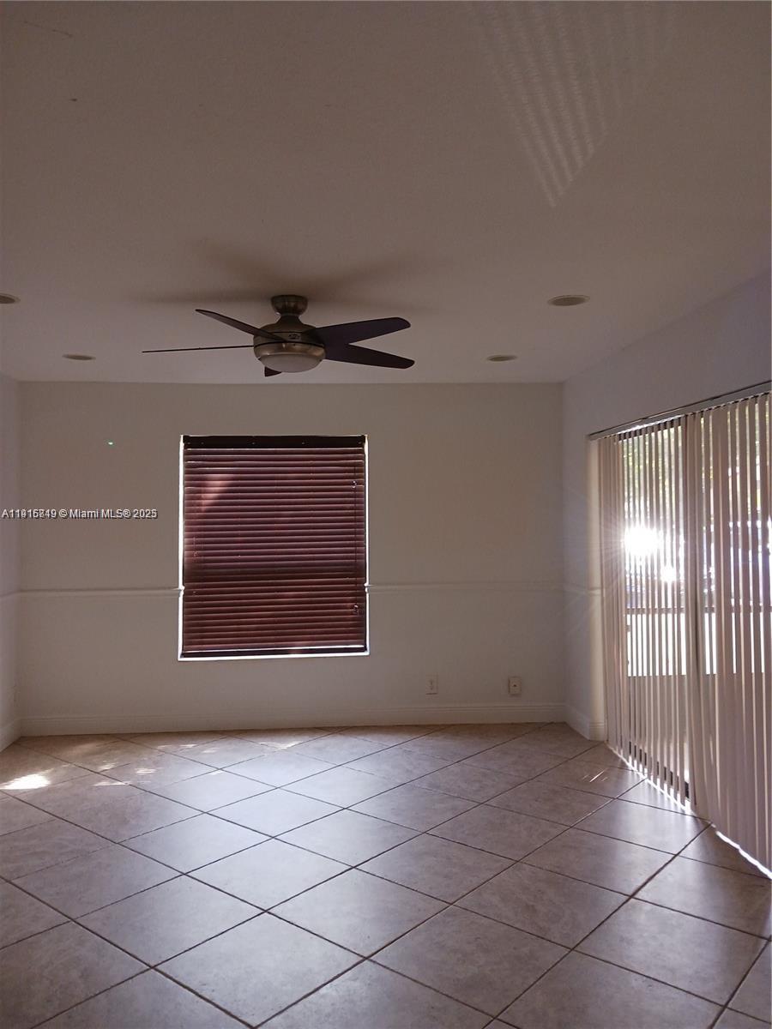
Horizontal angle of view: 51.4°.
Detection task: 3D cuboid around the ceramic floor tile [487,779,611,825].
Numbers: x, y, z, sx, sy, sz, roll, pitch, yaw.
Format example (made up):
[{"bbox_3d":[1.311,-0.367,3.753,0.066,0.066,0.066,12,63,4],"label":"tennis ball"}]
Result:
[{"bbox_3d":[0.866,1.536,4.269,0.500,0.010,0.500,0,-1,39],"label":"ceramic floor tile"}]

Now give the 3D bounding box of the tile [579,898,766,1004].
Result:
[{"bbox_3d":[0.999,1.509,2.829,0.498,0.010,0.498,0,0,39],"label":"tile"}]

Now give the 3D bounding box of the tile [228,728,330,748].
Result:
[{"bbox_3d":[-0.708,1.536,5.555,0.500,0.010,0.500,0,-1,39],"label":"tile"}]

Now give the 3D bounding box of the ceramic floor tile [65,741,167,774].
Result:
[{"bbox_3d":[-1.719,1.522,5.067,0.498,0.010,0.498,0,0,39],"label":"ceramic floor tile"}]

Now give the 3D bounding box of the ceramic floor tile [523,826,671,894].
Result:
[{"bbox_3d":[0.938,1.530,3.554,0.500,0.010,0.500,0,-1,39],"label":"ceramic floor tile"}]

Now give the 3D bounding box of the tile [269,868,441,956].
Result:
[{"bbox_3d":[-0.099,1.506,3.067,0.500,0.010,0.500,-1,-1,40],"label":"tile"}]

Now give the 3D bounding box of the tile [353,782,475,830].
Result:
[{"bbox_3d":[0.151,1.530,4.197,0.500,0.010,0.500,0,-1,39],"label":"tile"}]

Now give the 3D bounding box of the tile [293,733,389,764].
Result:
[{"bbox_3d":[-0.303,1.522,5.204,0.498,0.010,0.498,0,0,39],"label":"tile"}]

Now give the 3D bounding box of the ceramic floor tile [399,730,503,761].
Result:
[{"bbox_3d":[0.400,1.541,5.306,0.500,0.010,0.500,0,-1,39],"label":"ceramic floor tile"}]

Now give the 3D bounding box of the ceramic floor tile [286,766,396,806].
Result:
[{"bbox_3d":[-0.242,1.530,4.519,0.500,0.010,0.500,0,-1,39],"label":"ceramic floor tile"}]

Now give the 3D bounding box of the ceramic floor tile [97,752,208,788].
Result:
[{"bbox_3d":[-1.331,1.524,4.735,0.500,0.010,0.500,-1,-1,40],"label":"ceramic floor tile"}]

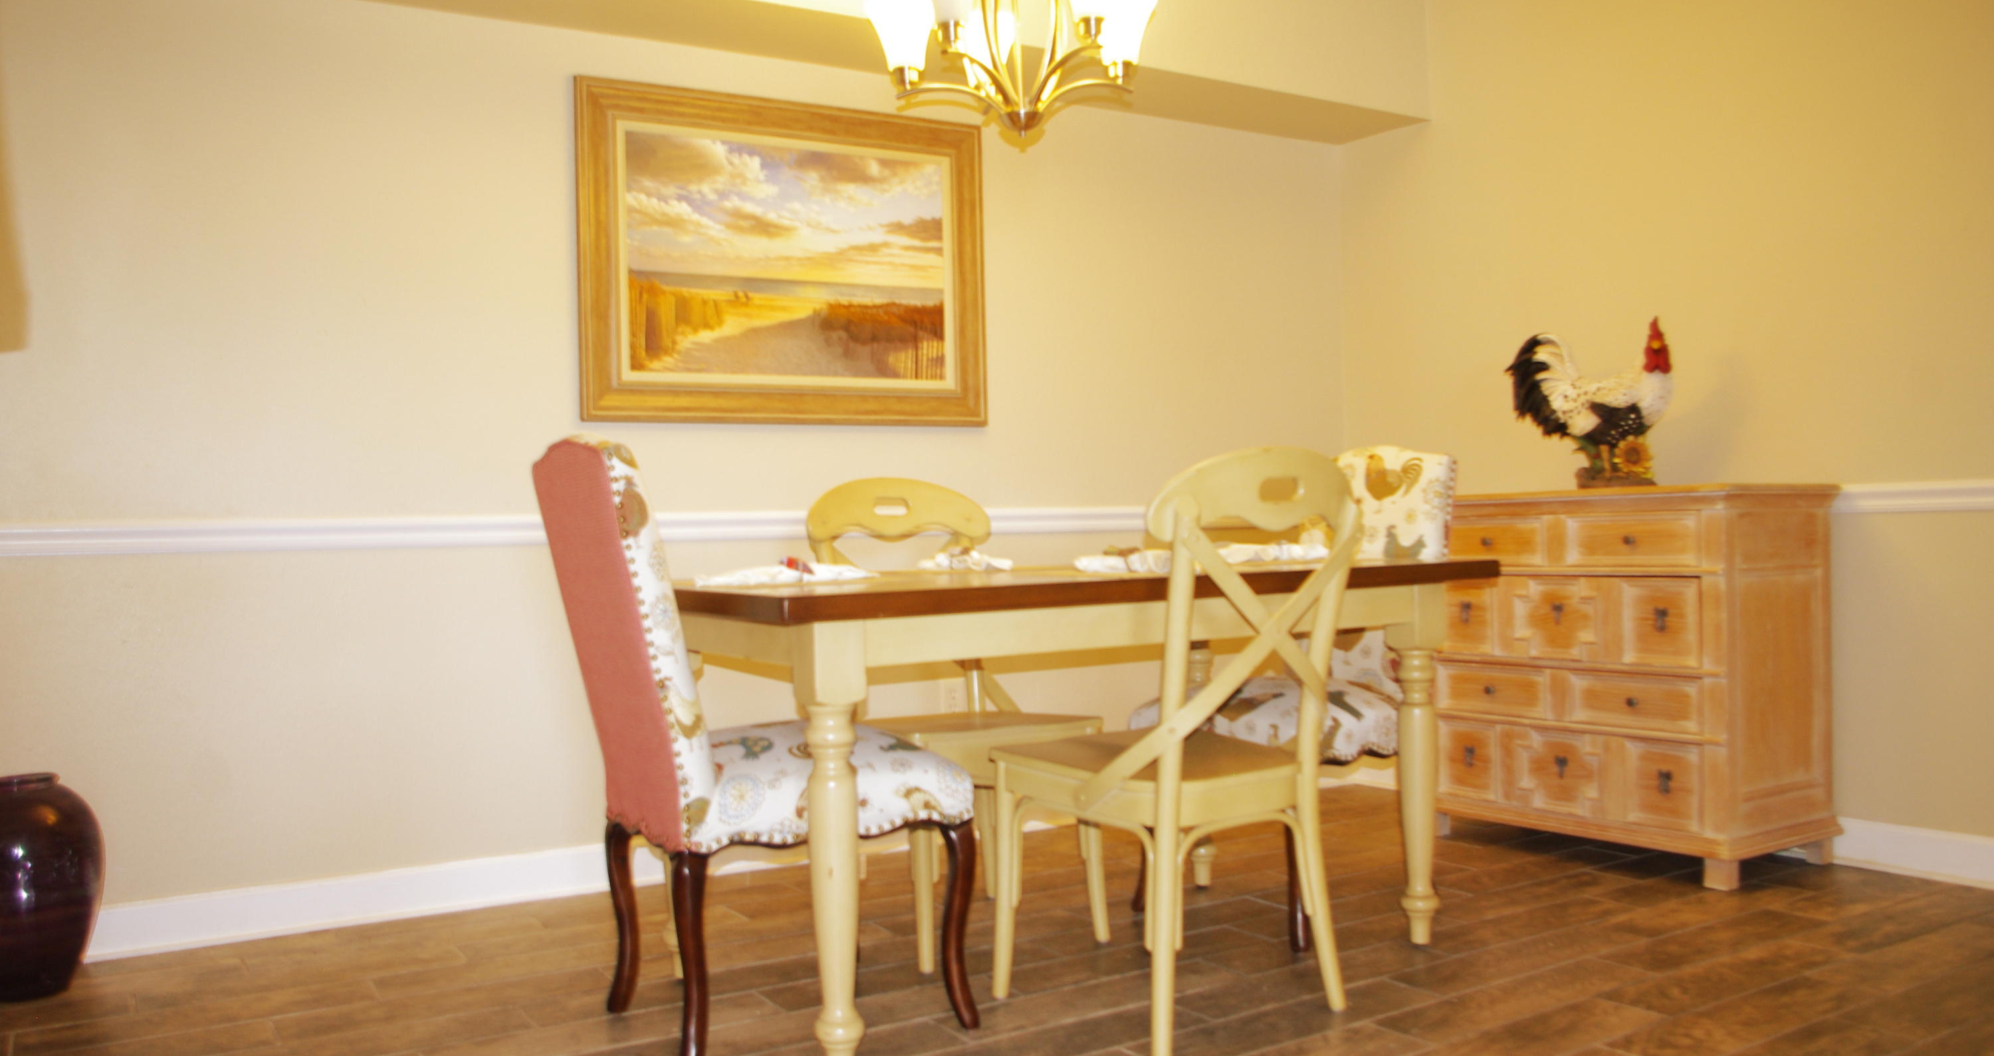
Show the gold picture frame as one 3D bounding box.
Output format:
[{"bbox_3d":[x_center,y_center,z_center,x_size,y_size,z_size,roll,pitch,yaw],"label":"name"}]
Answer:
[{"bbox_3d":[-0.528,-0.691,3.895,1.143,0.846,0.043,-1,0,-31],"label":"gold picture frame"}]

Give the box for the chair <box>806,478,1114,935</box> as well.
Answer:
[{"bbox_3d":[-0.083,0.372,3.194,0.472,0.980,0.535,-1,0,-31],"label":"chair"}]

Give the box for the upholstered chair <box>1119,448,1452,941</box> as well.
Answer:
[{"bbox_3d":[0.672,0.326,3.348,0.649,1.028,0.494,-1,0,-41],"label":"upholstered chair"}]

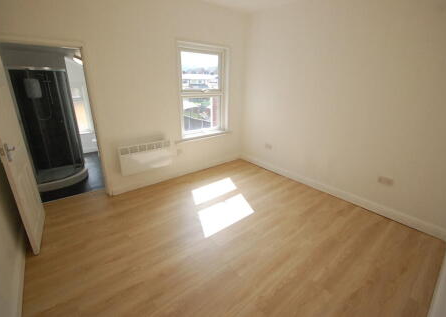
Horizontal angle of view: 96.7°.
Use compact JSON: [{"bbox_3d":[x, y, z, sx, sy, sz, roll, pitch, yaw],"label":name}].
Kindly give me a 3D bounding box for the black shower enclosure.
[{"bbox_3d":[-2.833,-0.491,3.210,0.860,1.840,0.860,-14,25,-36],"label":"black shower enclosure"}]

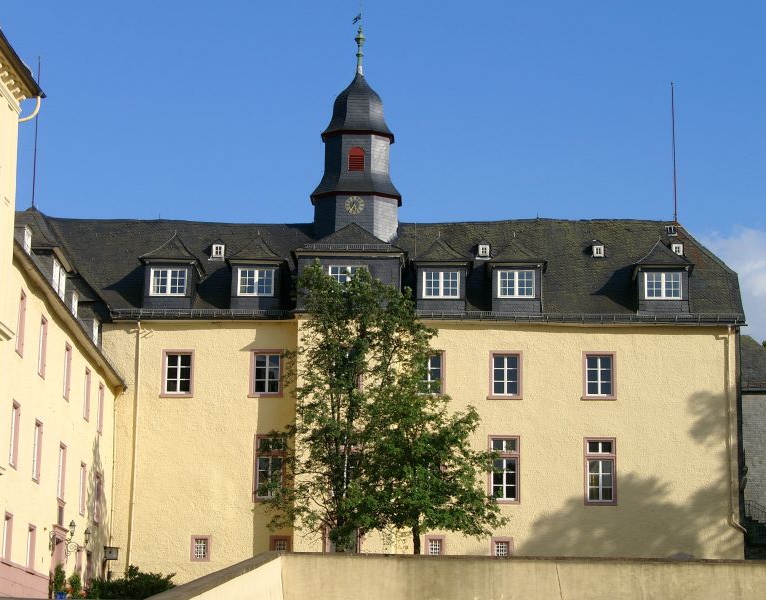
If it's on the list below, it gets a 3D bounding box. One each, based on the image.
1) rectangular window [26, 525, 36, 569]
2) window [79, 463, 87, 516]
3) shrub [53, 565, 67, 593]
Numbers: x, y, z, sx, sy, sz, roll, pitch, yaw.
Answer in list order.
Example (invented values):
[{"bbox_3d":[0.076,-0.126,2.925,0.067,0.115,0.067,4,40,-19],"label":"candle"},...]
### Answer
[{"bbox_3d":[-11.516,8.109,58.685,0.250,1.530,1.350,1,-13,0],"label":"rectangular window"},{"bbox_3d":[-11.006,6.922,65.740,0.200,1.930,1.100,0,-13,0],"label":"window"},{"bbox_3d":[-10.425,9.002,58.268,0.430,0.930,0.430,0,-13,0],"label":"shrub"}]

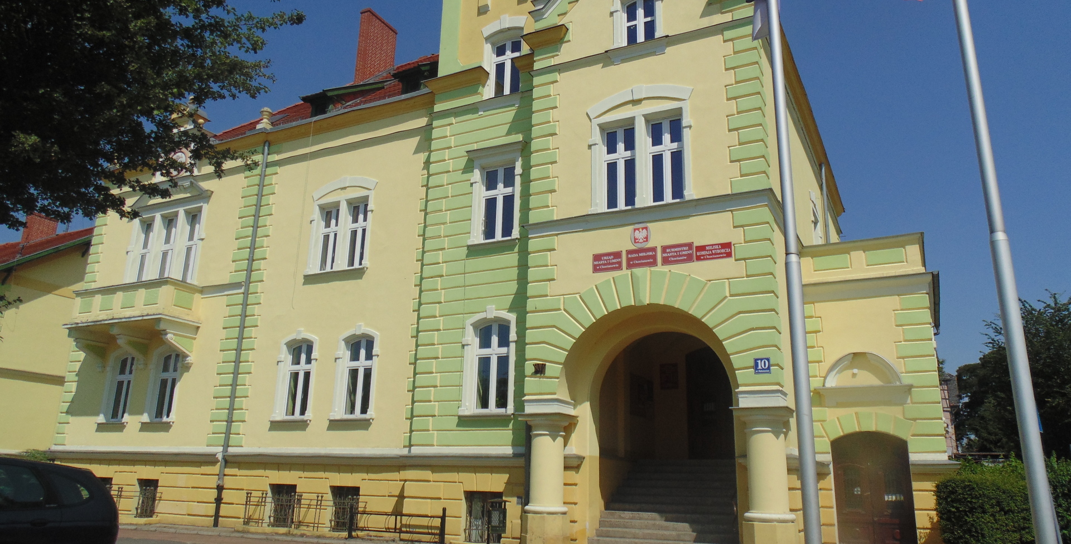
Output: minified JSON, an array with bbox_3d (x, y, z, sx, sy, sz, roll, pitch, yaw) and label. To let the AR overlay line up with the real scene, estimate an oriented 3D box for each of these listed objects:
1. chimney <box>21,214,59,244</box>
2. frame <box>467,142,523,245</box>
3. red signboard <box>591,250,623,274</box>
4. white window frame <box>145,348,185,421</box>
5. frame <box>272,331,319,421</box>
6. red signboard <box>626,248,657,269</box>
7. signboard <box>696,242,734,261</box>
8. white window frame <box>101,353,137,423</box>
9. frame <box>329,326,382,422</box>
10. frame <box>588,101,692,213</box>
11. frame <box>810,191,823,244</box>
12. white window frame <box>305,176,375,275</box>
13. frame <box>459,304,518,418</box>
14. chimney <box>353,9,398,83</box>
[{"bbox_3d":[-28.677,-2.258,43.019,0.640,1.850,1.470,-7,-18,27],"label":"chimney"},{"bbox_3d":[-1.079,-1.944,18.689,1.656,2.561,0.350,-7,-18,26],"label":"frame"},{"bbox_3d":[1.611,-0.216,16.540,0.705,0.439,0.030,-7,-18,27],"label":"red signboard"},{"bbox_3d":[-12.096,3.600,24.297,1.594,2.615,0.250,-7,-18,27],"label":"white window frame"},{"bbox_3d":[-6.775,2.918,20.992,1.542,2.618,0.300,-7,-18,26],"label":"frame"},{"bbox_3d":[2.322,-0.301,16.182,0.706,0.441,0.030,-7,-18,27],"label":"red signboard"},{"bbox_3d":[3.715,-0.417,15.465,0.756,0.334,0.030,-7,-18,27],"label":"signboard"},{"bbox_3d":[-14.149,3.839,25.333,1.594,2.615,0.250,-7,-18,27],"label":"white window frame"},{"bbox_3d":[-5.009,2.807,20.918,1.596,2.660,0.250,-7,-18,27],"label":"frame"},{"bbox_3d":[2.387,-2.556,16.905,2.478,2.375,0.250,-7,-18,27],"label":"frame"},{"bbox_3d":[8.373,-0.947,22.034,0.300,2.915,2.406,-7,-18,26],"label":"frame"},{"bbox_3d":[-5.672,-1.383,21.678,2.441,2.943,0.320,-7,-18,26],"label":"white window frame"},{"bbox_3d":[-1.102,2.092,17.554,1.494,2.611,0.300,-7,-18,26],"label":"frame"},{"bbox_3d":[-6.221,-8.303,28.877,0.440,3.140,1.770,-7,-18,26],"label":"chimney"}]

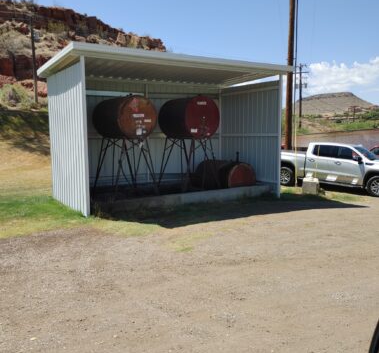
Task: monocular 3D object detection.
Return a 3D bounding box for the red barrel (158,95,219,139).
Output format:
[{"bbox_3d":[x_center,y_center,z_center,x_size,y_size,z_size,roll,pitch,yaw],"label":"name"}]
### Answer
[{"bbox_3d":[-0.027,-1.747,11.411,1.210,1.210,1.540,-5,8,-32],"label":"red barrel"}]

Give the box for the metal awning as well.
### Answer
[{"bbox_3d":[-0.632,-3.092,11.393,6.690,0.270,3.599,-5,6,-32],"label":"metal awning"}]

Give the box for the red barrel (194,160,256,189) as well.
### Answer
[{"bbox_3d":[1.147,0.075,12.370,1.120,1.120,1.680,-5,8,-32],"label":"red barrel"}]

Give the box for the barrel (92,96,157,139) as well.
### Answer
[{"bbox_3d":[-1.876,-1.659,10.810,1.140,1.140,1.850,-5,8,-32],"label":"barrel"}]

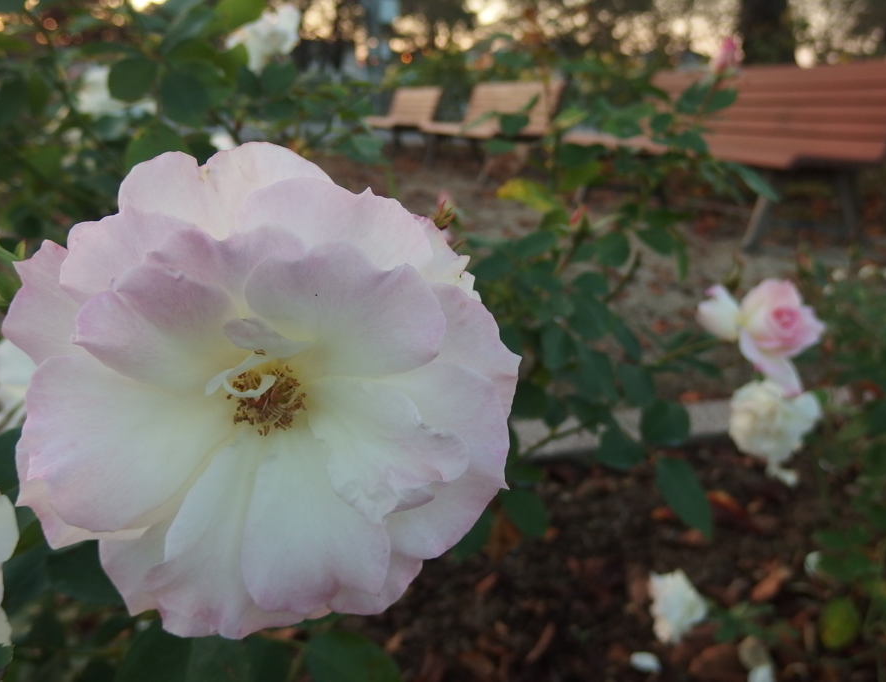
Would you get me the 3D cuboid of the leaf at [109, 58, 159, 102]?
[{"bbox_3d":[-0.196,-0.166,0.470,0.032,0.028,0.014,-8,19,-20],"label":"leaf"}]

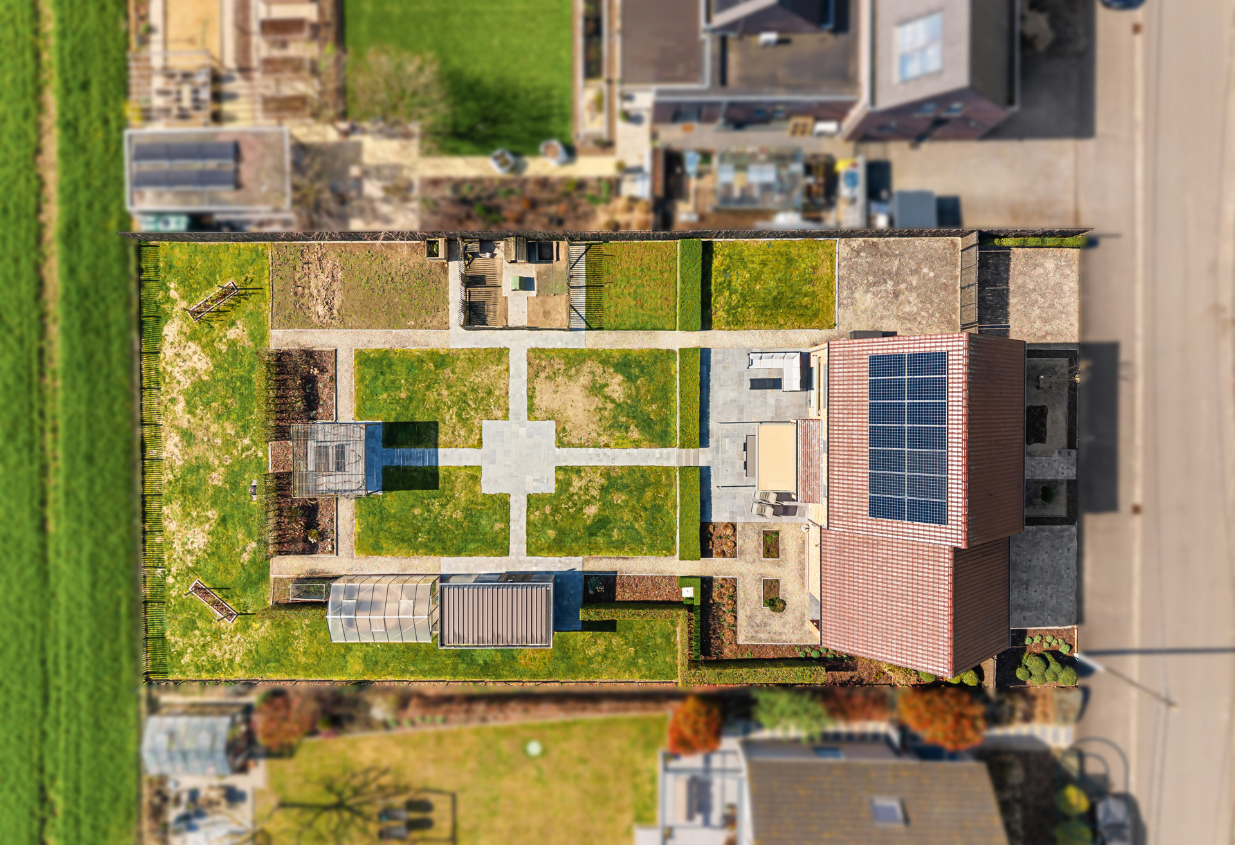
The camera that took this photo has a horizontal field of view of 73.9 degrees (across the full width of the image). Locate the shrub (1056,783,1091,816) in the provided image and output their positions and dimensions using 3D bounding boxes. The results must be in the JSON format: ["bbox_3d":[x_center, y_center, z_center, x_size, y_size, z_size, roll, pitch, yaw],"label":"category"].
[{"bbox_3d":[24.650,20.414,44.392,1.600,1.550,1.600,0,91,0],"label":"shrub"}]

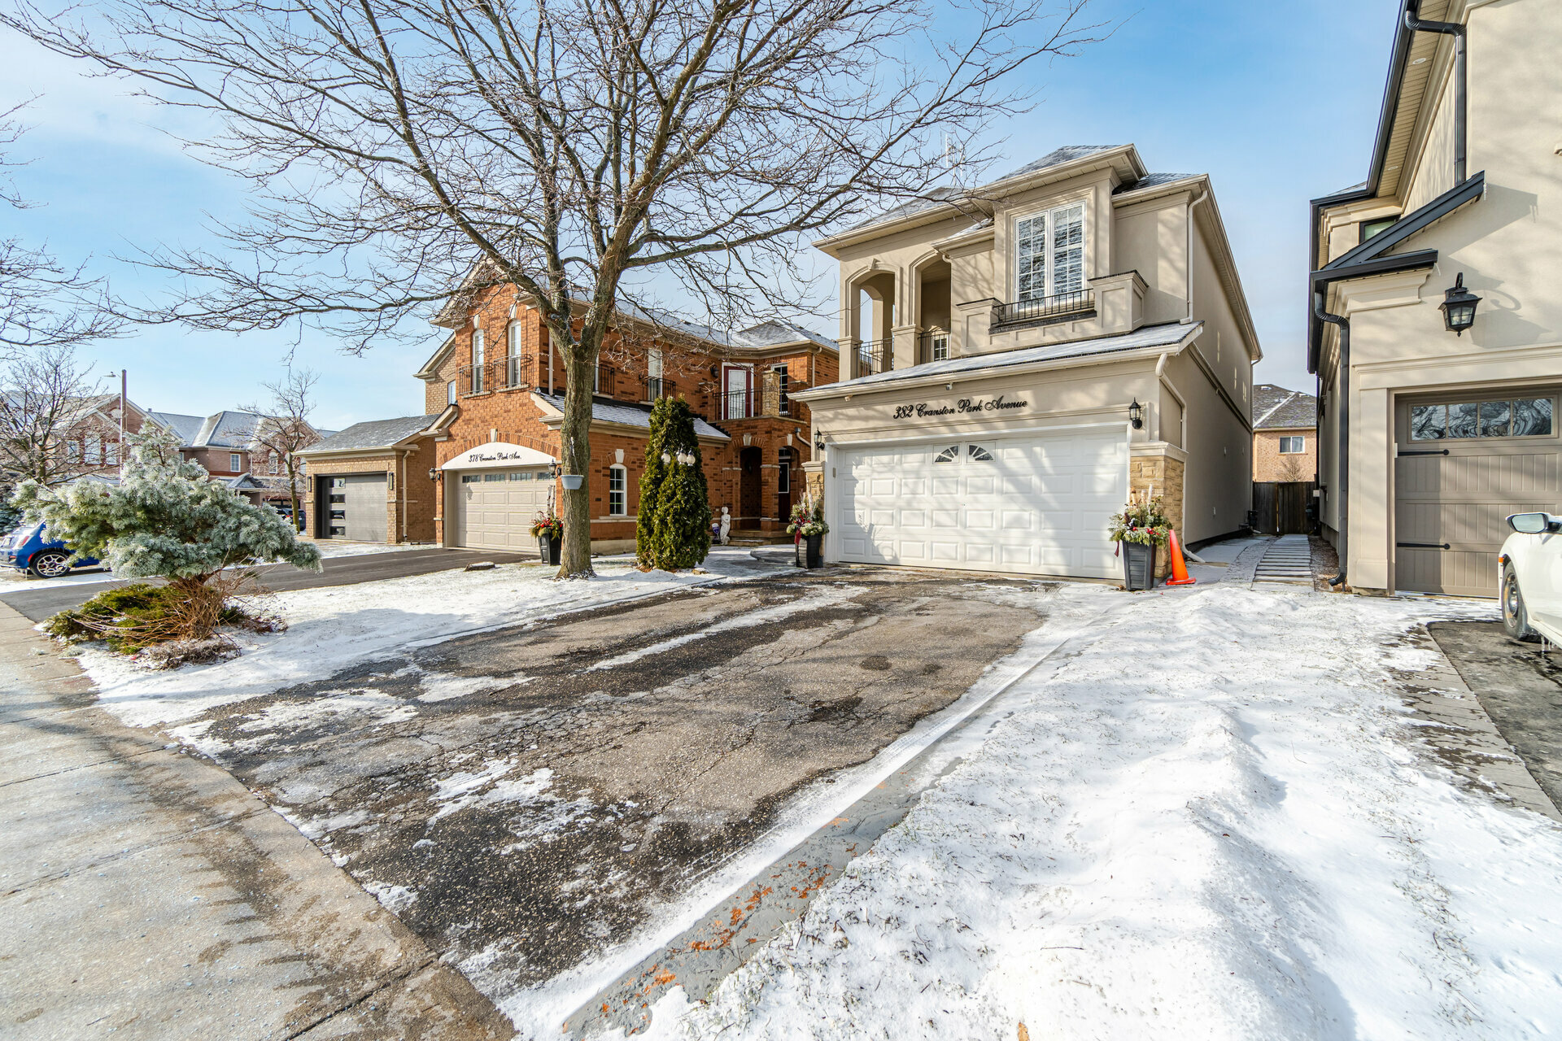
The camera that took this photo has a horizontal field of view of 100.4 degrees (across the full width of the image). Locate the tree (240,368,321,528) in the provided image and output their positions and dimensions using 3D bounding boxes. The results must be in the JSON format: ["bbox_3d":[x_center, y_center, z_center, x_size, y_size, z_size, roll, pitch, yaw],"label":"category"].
[{"bbox_3d":[-21.526,-3.073,28.000,2.900,7.100,2.900,1,1,39],"label":"tree"}]

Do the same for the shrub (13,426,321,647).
[{"bbox_3d":[-6.490,0.140,7.100,2.500,2.350,2.400,1,1,39],"label":"shrub"}]

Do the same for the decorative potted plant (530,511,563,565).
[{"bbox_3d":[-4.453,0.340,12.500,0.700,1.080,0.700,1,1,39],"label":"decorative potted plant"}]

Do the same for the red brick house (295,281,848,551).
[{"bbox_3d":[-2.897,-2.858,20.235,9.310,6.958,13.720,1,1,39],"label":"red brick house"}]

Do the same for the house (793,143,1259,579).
[{"bbox_3d":[7.416,-3.194,16.165,6.550,7.900,16.250,1,1,39],"label":"house"}]

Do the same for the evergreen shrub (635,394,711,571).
[{"bbox_3d":[-1.925,-0.664,11.600,1.350,3.050,1.300,0,1,0],"label":"evergreen shrub"}]

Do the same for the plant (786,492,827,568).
[{"bbox_3d":[0.450,0.188,11.150,0.700,1.270,0.700,1,1,39],"label":"plant"}]

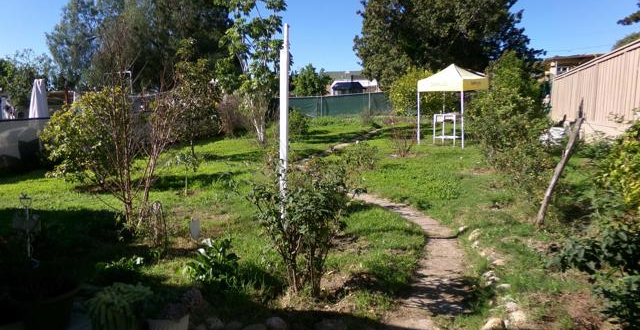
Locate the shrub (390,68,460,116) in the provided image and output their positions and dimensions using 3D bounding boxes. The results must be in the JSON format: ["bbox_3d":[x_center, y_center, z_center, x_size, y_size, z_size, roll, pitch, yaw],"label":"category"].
[{"bbox_3d":[5.754,-3.973,24.201,4.000,2.640,3.600,0,7,0],"label":"shrub"}]

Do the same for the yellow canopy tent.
[{"bbox_3d":[4.192,-1.875,13.953,1.540,2.532,1.540,-6,9,-43],"label":"yellow canopy tent"}]

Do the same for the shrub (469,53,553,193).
[{"bbox_3d":[3.190,-0.690,7.500,1.300,2.280,1.300,0,7,0],"label":"shrub"}]

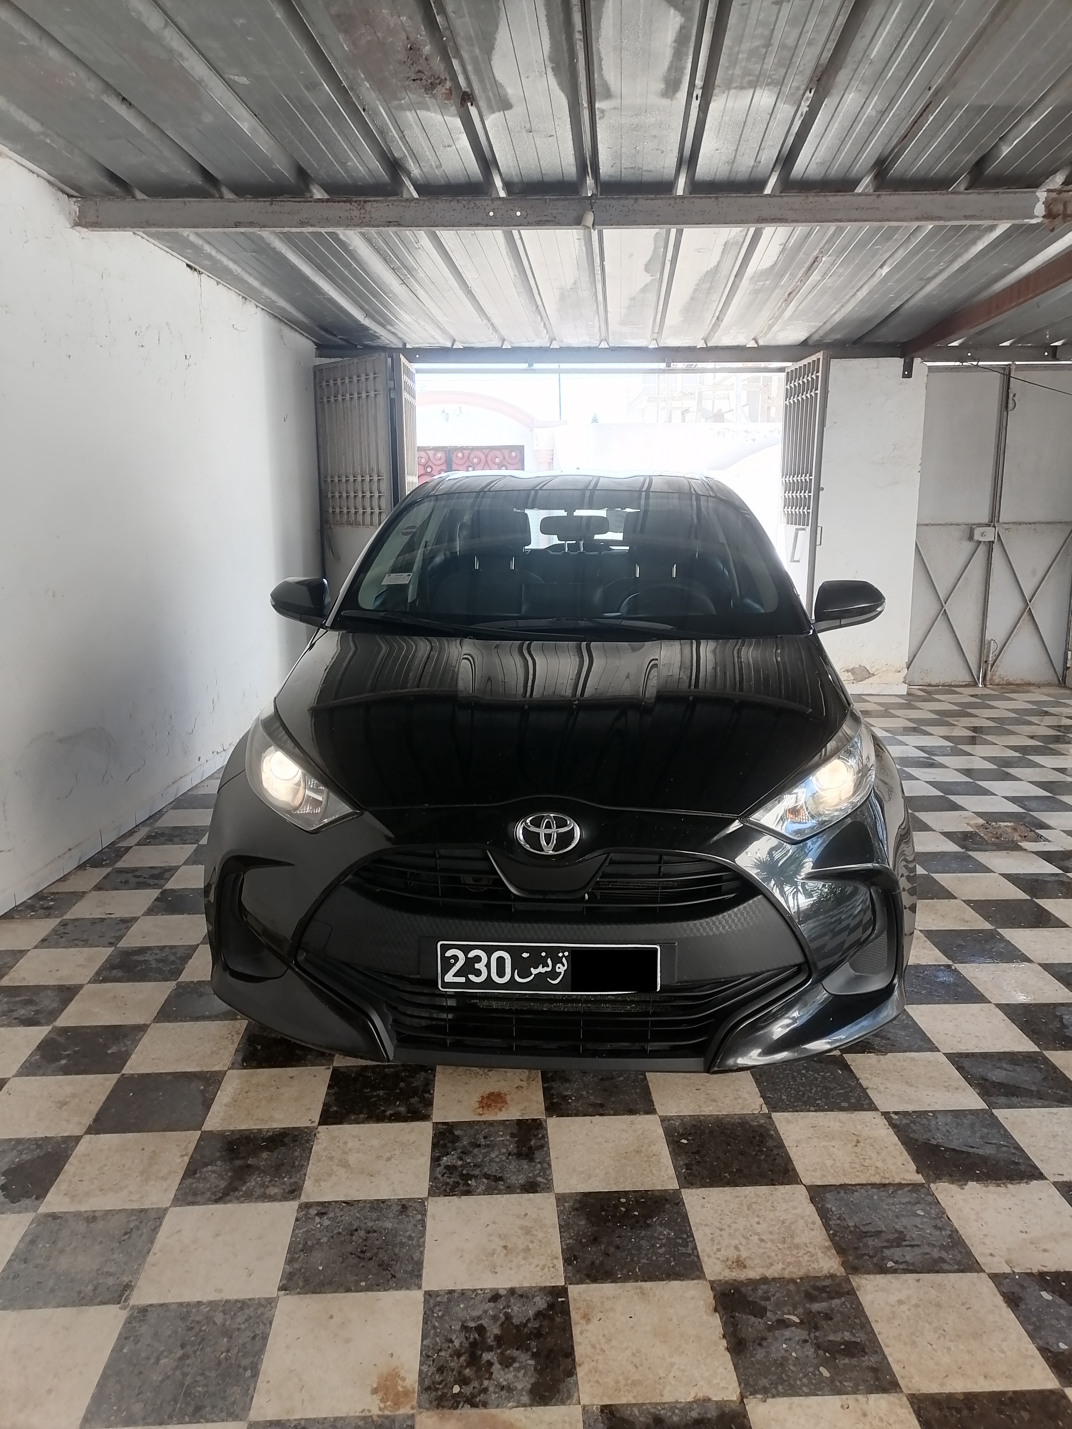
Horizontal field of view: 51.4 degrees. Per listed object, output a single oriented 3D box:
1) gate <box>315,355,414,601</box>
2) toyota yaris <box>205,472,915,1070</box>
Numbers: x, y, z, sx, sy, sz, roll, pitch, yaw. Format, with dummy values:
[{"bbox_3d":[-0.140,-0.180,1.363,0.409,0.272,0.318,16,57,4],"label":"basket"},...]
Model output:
[{"bbox_3d":[-1.090,-1.100,6.950,0.670,2.100,0.820,0,12,-3],"label":"gate"},{"bbox_3d":[0.157,-0.190,4.140,1.800,1.490,3.940,1,12,4],"label":"toyota yaris"}]

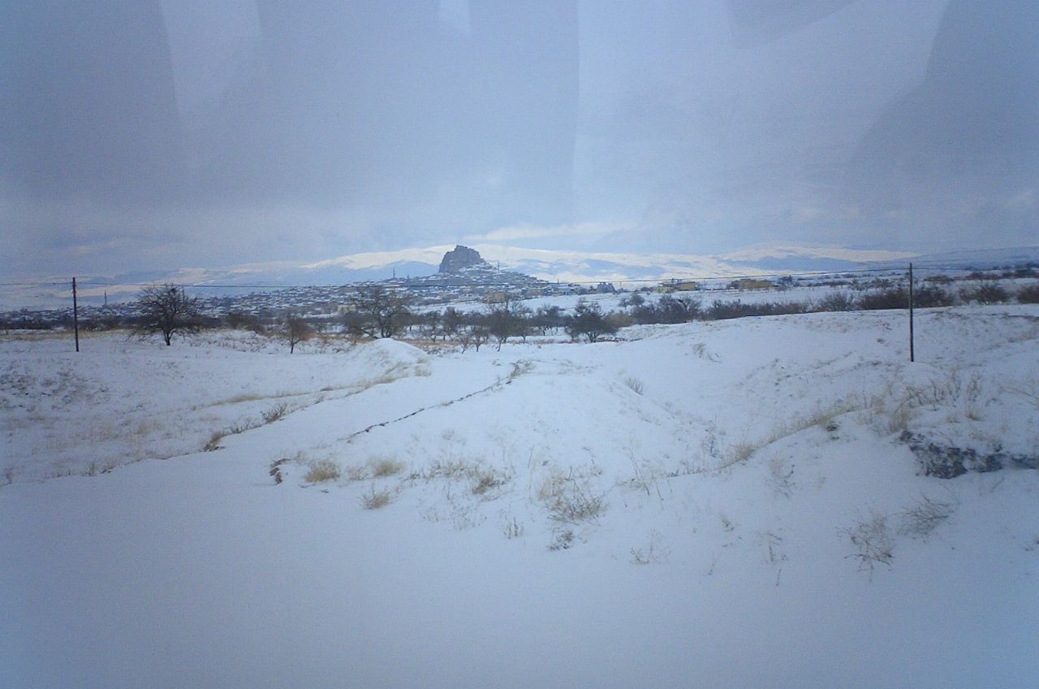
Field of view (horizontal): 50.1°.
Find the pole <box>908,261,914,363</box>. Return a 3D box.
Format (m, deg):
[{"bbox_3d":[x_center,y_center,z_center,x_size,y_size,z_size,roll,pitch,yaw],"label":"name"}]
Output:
[{"bbox_3d":[26.449,-2.110,75.000,0.240,6.660,0.240,-1,3,0],"label":"pole"}]

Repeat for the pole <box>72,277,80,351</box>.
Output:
[{"bbox_3d":[-39.144,-2.614,98.000,0.260,6.625,0.260,-1,3,0],"label":"pole"}]

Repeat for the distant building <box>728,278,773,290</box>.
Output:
[{"bbox_3d":[141.397,-37.027,680.000,26.341,6.213,13.000,-1,3,11],"label":"distant building"}]

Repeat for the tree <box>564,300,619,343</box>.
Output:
[{"bbox_3d":[7.981,-2.541,122.000,5.707,4.815,5.421,-1,3,0],"label":"tree"}]

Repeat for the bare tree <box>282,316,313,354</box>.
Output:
[{"bbox_3d":[-20.514,-0.903,103.000,2.785,3.463,2.646,-1,3,0],"label":"bare tree"}]

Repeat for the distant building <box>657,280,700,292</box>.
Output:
[{"bbox_3d":[92.878,-33.968,650.000,23.754,6.889,13.000,-1,3,6],"label":"distant building"}]

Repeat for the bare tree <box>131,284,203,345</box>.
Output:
[{"bbox_3d":[-36.521,-3.131,115.000,7.397,6.304,7.027,-1,3,0],"label":"bare tree"}]

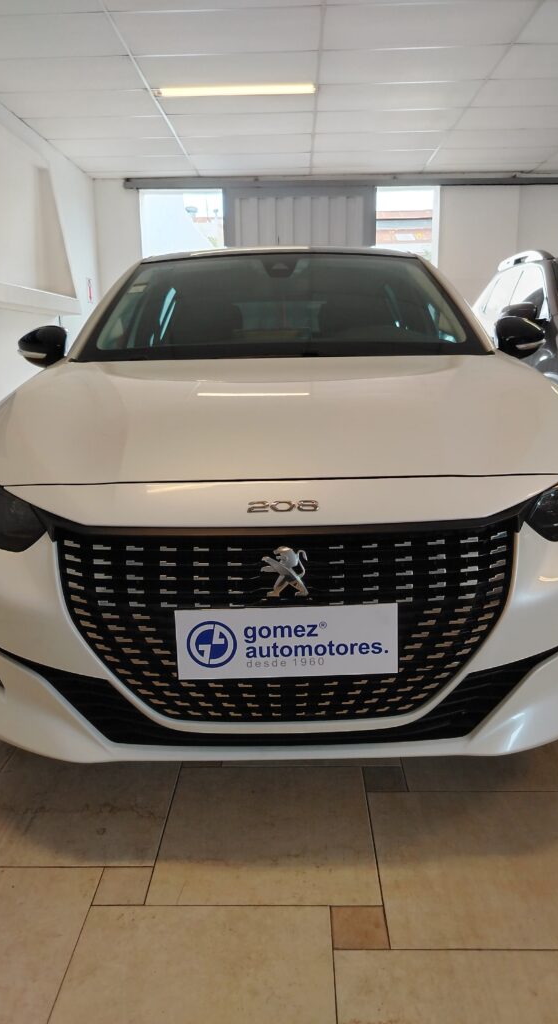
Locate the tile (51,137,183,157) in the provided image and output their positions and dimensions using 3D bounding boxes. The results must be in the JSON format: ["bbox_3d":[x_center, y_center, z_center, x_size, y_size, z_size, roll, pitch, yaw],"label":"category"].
[{"bbox_3d":[-1.485,-3.407,6.641,1.177,0.030,0.607,-1,13,2],"label":"tile"}]

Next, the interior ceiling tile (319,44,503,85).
[{"bbox_3d":[0.876,-3.018,4.797,1.214,0.030,0.607,-1,13,2],"label":"interior ceiling tile"}]

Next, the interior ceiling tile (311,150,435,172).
[{"bbox_3d":[0.945,-3.569,7.158,1.204,0.020,0.598,0,13,2],"label":"interior ceiling tile"}]

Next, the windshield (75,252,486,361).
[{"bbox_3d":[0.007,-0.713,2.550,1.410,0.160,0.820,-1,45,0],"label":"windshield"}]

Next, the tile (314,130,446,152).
[{"bbox_3d":[0.924,-3.429,6.571,1.214,0.030,0.607,-1,13,2],"label":"tile"}]

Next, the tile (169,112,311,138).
[{"bbox_3d":[-0.306,-3.281,6.015,1.214,0.030,0.607,-1,13,2],"label":"tile"}]

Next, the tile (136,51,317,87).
[{"bbox_3d":[-0.336,-3.021,4.847,1.204,0.020,0.598,0,13,2],"label":"tile"}]

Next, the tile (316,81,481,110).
[{"bbox_3d":[0.892,-3.155,5.388,1.214,0.030,0.607,-1,13,2],"label":"tile"}]

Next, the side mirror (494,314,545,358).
[{"bbox_3d":[0.902,-0.652,2.648,0.195,0.160,0.160,-1,13,0],"label":"side mirror"}]

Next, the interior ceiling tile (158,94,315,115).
[{"bbox_3d":[-0.319,-3.156,5.434,1.204,0.020,0.598,0,13,2],"label":"interior ceiling tile"}]

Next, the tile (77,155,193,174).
[{"bbox_3d":[-1.469,-3.544,7.232,1.177,0.030,0.607,-1,13,2],"label":"tile"}]

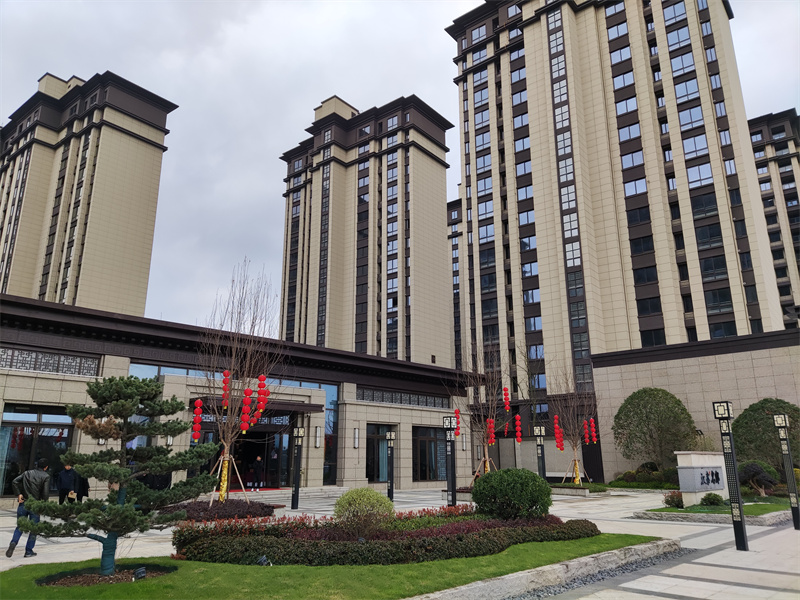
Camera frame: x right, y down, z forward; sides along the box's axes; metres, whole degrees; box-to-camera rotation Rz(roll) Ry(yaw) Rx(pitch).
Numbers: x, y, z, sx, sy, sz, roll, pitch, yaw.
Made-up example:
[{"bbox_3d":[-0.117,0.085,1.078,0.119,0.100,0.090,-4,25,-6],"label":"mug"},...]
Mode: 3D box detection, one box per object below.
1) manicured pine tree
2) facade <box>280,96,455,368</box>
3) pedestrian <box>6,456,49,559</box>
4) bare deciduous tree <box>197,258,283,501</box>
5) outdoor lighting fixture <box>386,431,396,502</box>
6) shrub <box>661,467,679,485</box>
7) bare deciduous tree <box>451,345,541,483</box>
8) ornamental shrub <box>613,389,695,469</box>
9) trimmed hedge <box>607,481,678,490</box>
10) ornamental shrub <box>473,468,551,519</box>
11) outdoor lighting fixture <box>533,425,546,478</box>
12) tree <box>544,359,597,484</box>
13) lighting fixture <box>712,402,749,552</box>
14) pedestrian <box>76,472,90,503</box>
[{"bbox_3d":[-4.160,2.522,8.539,2.750,2.786,2.600,7,-17,-24],"label":"manicured pine tree"},{"bbox_3d":[-7.339,-2.681,93.427,31.000,57.000,15.200,-12,-19,37],"label":"facade"},{"bbox_3d":[-6.861,3.821,10.672,0.550,1.724,0.500,-1,-15,5],"label":"pedestrian"},{"bbox_3d":[-4.783,2.261,17.220,2.450,7.403,2.400,4,-16,-15],"label":"bare deciduous tree"},{"bbox_3d":[-0.366,6.866,23.866,0.270,2.800,0.270,-13,-20,40],"label":"outdoor lighting fixture"},{"bbox_3d":[14.895,9.727,31.700,1.100,0.980,1.050,-13,-20,40],"label":"shrub"},{"bbox_3d":[4.560,5.747,29.075,4.200,6.700,4.200,0,-15,0],"label":"bare deciduous tree"},{"bbox_3d":[13.722,7.375,31.154,4.200,5.180,4.100,-7,-17,22],"label":"ornamental shrub"},{"bbox_3d":[13.140,9.822,30.800,4.691,0.420,1.000,-13,-20,40],"label":"trimmed hedge"},{"bbox_3d":[2.580,4.557,13.369,1.800,1.264,1.750,-3,-16,10],"label":"ornamental shrub"},{"bbox_3d":[4.946,5.832,20.066,0.270,2.800,0.270,-13,-20,40],"label":"outdoor lighting fixture"},{"bbox_3d":[8.682,6.135,29.423,2.600,6.368,2.500,-4,-16,16],"label":"tree"},{"bbox_3d":[6.642,3.461,11.542,0.310,2.835,0.310,15,-21,-43],"label":"lighting fixture"},{"bbox_3d":[-9.727,5.795,17.701,0.520,1.660,0.350,-4,-16,14],"label":"pedestrian"}]

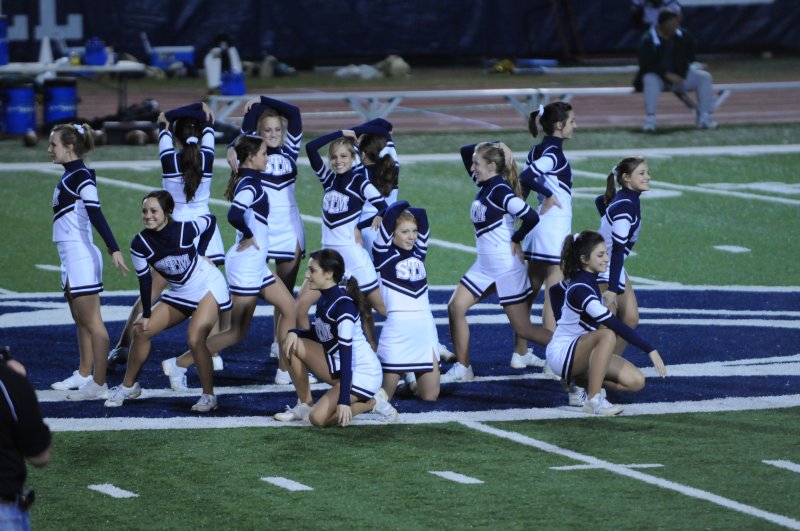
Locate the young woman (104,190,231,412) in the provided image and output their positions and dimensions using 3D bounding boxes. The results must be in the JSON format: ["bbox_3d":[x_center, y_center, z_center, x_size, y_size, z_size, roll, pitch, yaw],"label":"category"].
[{"bbox_3d":[-1.352,0.189,38.368,0.720,1.240,0.650,1,4,20],"label":"young woman"}]

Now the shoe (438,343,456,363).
[{"bbox_3d":[0.274,0.527,41.500,0.260,0.120,0.100,38,6,2],"label":"shoe"}]

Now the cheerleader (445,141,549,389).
[{"bbox_3d":[0.592,-0.018,39.892,0.680,1.420,0.520,-3,5,-32],"label":"cheerleader"}]

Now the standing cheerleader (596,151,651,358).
[{"bbox_3d":[1.200,0.048,39.646,0.620,1.390,0.450,-1,4,-5],"label":"standing cheerleader"}]

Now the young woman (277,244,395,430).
[{"bbox_3d":[-0.360,0.386,37.309,0.700,0.980,0.520,-3,5,-32],"label":"young woman"}]

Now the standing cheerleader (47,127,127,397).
[{"bbox_3d":[-1.857,-0.034,39.553,0.460,1.620,0.520,-1,4,-13],"label":"standing cheerleader"}]

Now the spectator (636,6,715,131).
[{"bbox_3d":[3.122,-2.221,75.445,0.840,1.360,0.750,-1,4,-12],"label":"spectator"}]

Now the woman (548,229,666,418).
[{"bbox_3d":[1.176,0.313,38.002,0.680,1.010,0.520,0,4,2],"label":"woman"}]

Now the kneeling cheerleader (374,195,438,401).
[{"bbox_3d":[0.040,0.178,39.054,0.430,1.150,0.580,-2,4,-23],"label":"kneeling cheerleader"}]

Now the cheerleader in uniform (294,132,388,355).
[{"bbox_3d":[-0.308,-0.057,39.890,0.620,1.510,0.700,2,5,33],"label":"cheerleader in uniform"}]

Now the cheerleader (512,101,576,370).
[{"bbox_3d":[0.899,-0.180,41.154,0.430,1.650,0.460,-1,4,-12],"label":"cheerleader"}]

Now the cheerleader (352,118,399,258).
[{"bbox_3d":[-0.052,-0.147,41.326,0.620,1.490,0.450,-2,4,-17],"label":"cheerleader"}]

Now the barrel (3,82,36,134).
[{"bbox_3d":[-4.307,-1.771,75.320,0.400,0.600,0.400,-1,4,-12],"label":"barrel"}]

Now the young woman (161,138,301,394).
[{"bbox_3d":[-0.961,-0.023,39.849,0.930,1.500,0.460,-1,4,-11],"label":"young woman"}]

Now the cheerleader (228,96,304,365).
[{"bbox_3d":[-0.817,-0.237,42.000,0.470,1.660,0.380,-1,4,-7],"label":"cheerleader"}]

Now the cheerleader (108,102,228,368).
[{"bbox_3d":[-1.444,-0.189,41.138,0.700,1.620,0.480,-1,4,-14],"label":"cheerleader"}]

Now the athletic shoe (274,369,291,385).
[{"bbox_3d":[-0.626,0.654,39.857,0.255,0.100,0.100,0,4,5],"label":"athletic shoe"}]

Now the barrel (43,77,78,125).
[{"bbox_3d":[-3.887,-1.853,76.220,0.410,0.600,0.410,0,4,0],"label":"barrel"}]

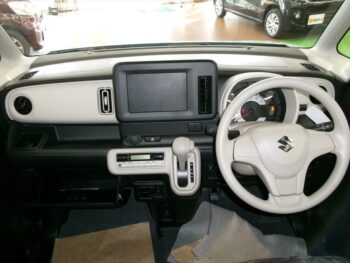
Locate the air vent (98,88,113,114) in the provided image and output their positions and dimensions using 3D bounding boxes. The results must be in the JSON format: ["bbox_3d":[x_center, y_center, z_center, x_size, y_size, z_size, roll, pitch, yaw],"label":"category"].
[{"bbox_3d":[-0.249,-0.107,1.015,0.050,0.094,0.030,-2,21,2],"label":"air vent"}]

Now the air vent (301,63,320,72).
[{"bbox_3d":[0.493,-0.233,1.030,0.070,0.025,0.060,-2,29,2],"label":"air vent"}]

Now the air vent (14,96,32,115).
[{"bbox_3d":[-0.561,-0.096,1.050,0.065,0.067,0.030,1,21,6],"label":"air vent"}]

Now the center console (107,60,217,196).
[{"bbox_3d":[-0.040,-0.003,0.983,0.355,0.430,0.190,-2,29,2],"label":"center console"}]

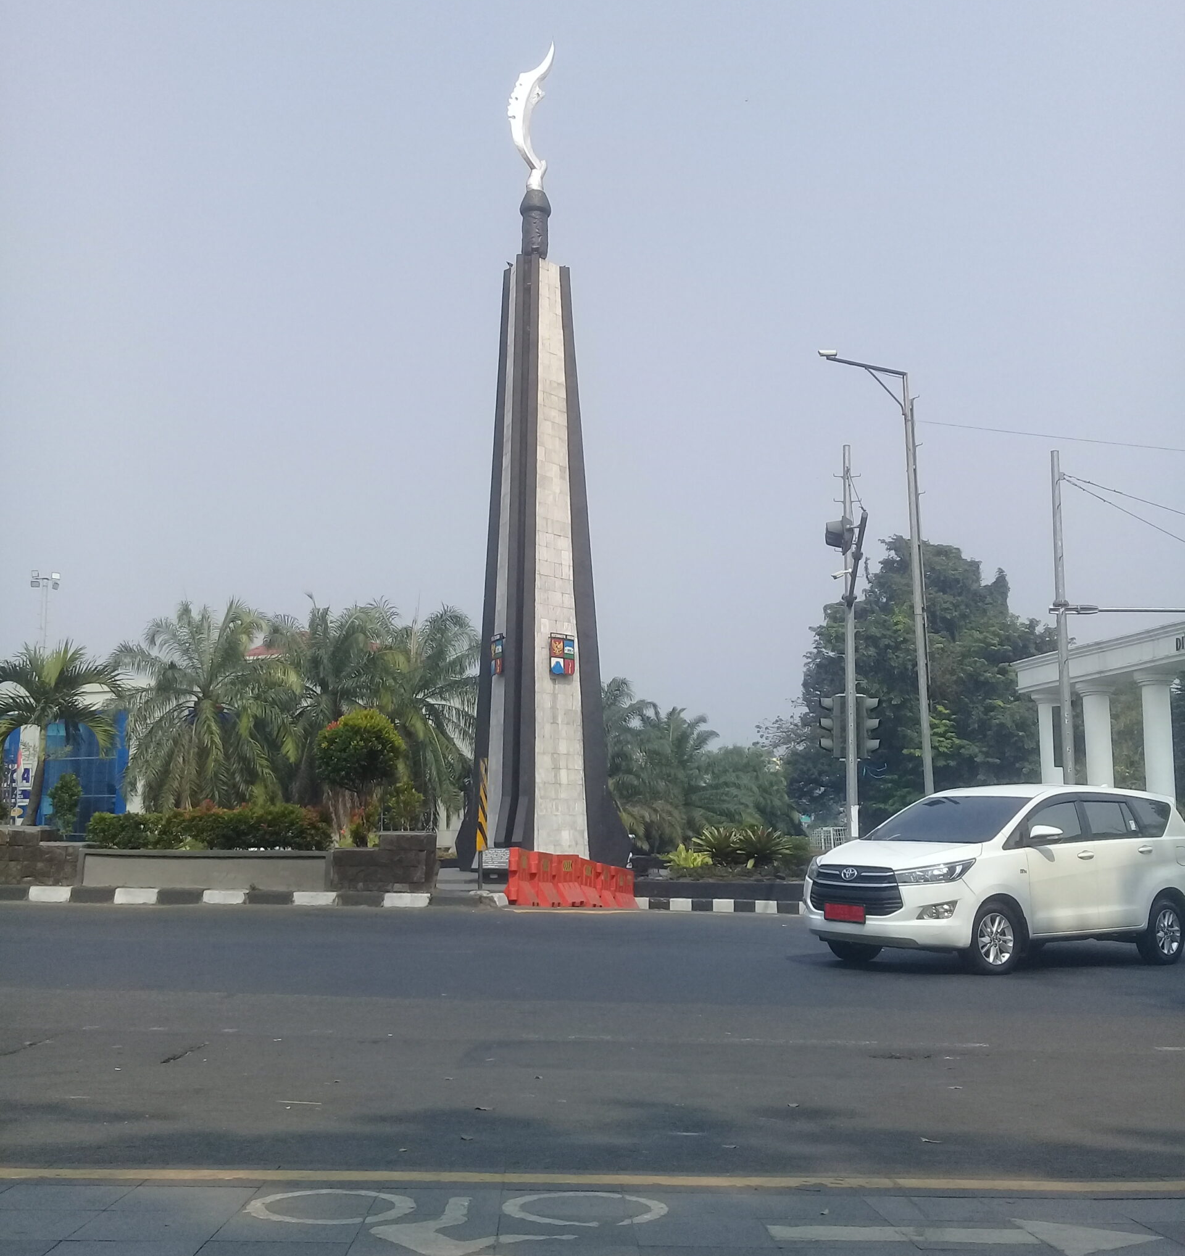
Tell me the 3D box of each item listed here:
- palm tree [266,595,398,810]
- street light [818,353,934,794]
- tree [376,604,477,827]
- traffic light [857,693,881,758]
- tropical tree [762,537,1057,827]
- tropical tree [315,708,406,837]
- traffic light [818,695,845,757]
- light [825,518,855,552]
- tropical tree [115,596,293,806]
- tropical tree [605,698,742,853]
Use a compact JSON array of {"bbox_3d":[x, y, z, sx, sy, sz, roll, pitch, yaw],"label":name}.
[{"bbox_3d":[-8.531,3.181,45.977,5.100,8.175,5.100,1,-8,-10],"label":"palm tree"},{"bbox_3d":[5.322,-0.039,26.472,2.050,10.438,0.400,2,-8,-16],"label":"street light"},{"bbox_3d":[-5.398,3.220,44.962,4.700,7.813,4.700,1,-7,-7],"label":"tree"},{"bbox_3d":[5.038,1.788,25.781,0.450,1.130,0.360,1,-7,-6],"label":"traffic light"},{"bbox_3d":[13.524,2.918,60.117,12.200,13.555,12.200,-2,-8,13],"label":"tropical tree"},{"bbox_3d":[-4.470,2.801,27.168,1.750,2.500,1.750,1,-7,-9],"label":"tropical tree"},{"bbox_3d":[4.375,1.788,25.782,0.450,1.130,0.360,-3,-8,23],"label":"traffic light"},{"bbox_3d":[3.655,-1.373,20.847,0.420,0.500,1.100,-2,-8,15],"label":"light"},{"bbox_3d":[-12.391,3.154,44.974,5.400,8.002,5.400,2,-8,-15],"label":"tropical tree"},{"bbox_3d":[3.411,6.109,58.700,5.900,6.341,5.900,-1,-7,3],"label":"tropical tree"}]

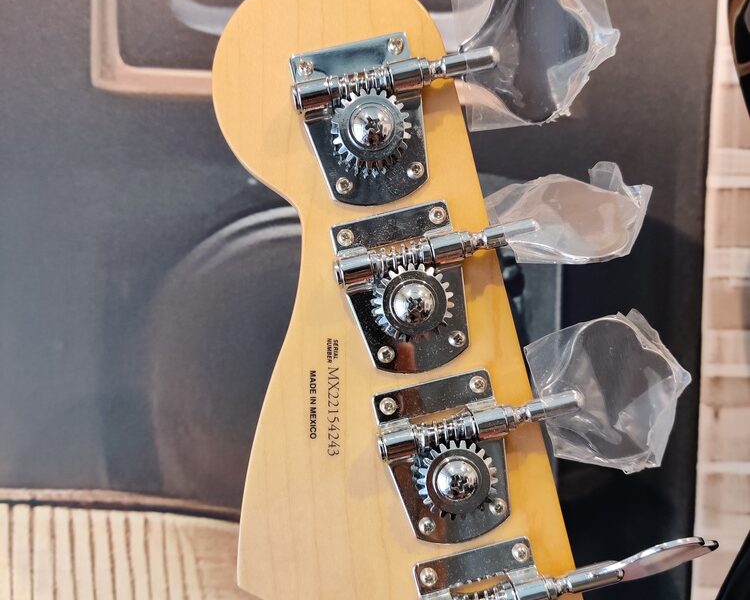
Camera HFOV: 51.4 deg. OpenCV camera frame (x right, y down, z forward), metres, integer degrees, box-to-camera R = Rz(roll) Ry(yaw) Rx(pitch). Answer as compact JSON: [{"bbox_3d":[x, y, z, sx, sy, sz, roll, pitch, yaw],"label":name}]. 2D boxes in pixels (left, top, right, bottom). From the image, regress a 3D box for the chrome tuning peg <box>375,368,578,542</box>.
[{"bbox_3d":[0.029,0.040,0.202,0.054,0.042,0.012,-14,0,-3],"label":"chrome tuning peg"}]

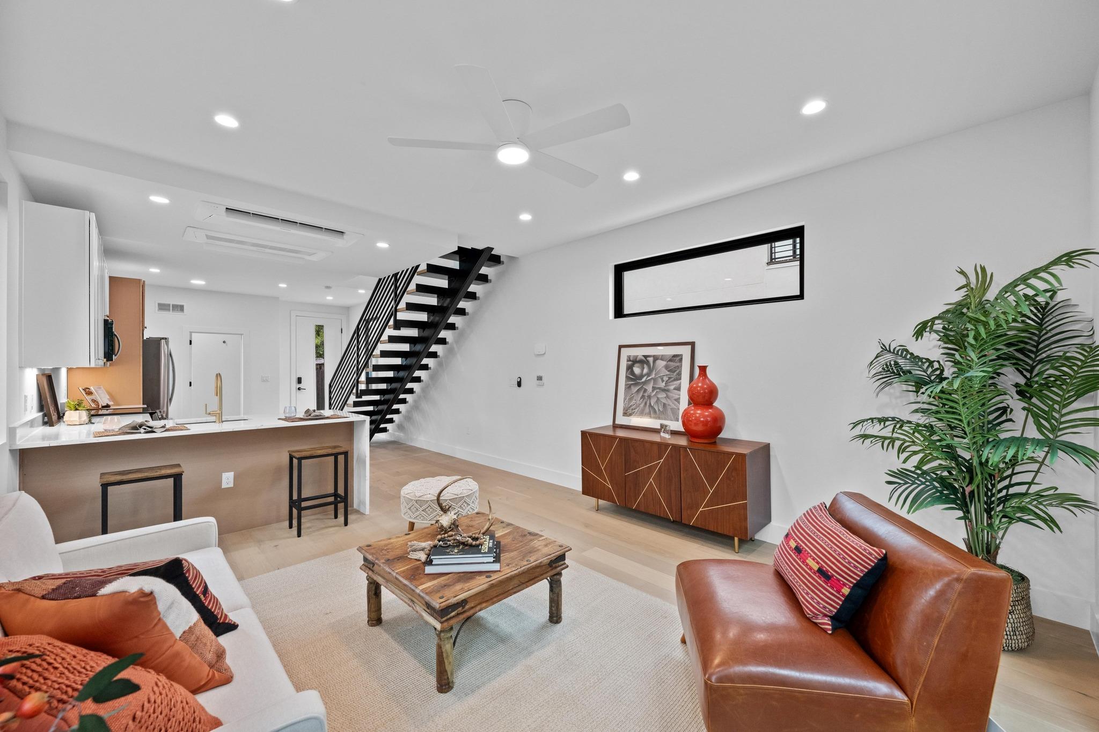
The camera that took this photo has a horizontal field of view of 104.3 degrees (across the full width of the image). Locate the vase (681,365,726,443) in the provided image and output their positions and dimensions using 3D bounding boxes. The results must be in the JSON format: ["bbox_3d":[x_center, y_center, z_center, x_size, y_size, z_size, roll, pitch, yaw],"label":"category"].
[{"bbox_3d":[1.272,0.313,3.527,0.366,0.652,0.366,0,0,-44],"label":"vase"}]

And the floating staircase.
[{"bbox_3d":[-2.189,-0.079,6.541,1.008,2.944,4.199,0,0,-44],"label":"floating staircase"}]

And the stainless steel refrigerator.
[{"bbox_3d":[-5.682,0.514,5.733,0.919,1.759,0.889,0,0,-44],"label":"stainless steel refrigerator"}]

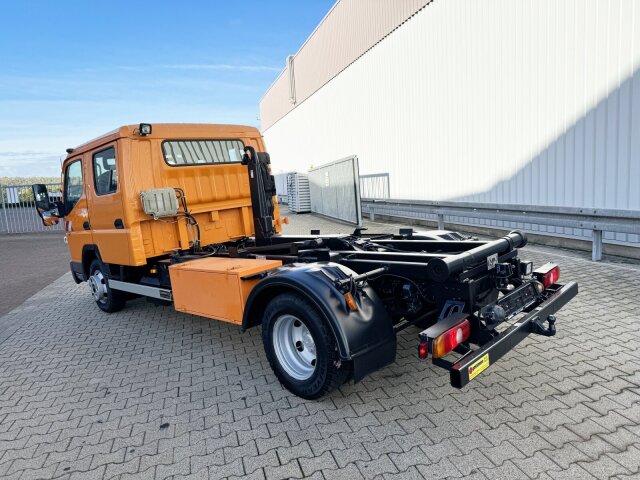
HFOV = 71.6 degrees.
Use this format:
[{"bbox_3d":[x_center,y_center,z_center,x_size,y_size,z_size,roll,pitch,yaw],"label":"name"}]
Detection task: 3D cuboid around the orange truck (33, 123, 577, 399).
[{"bbox_3d":[-0.852,-0.214,4.962,6.330,2.290,2.220,3,10,44],"label":"orange truck"}]

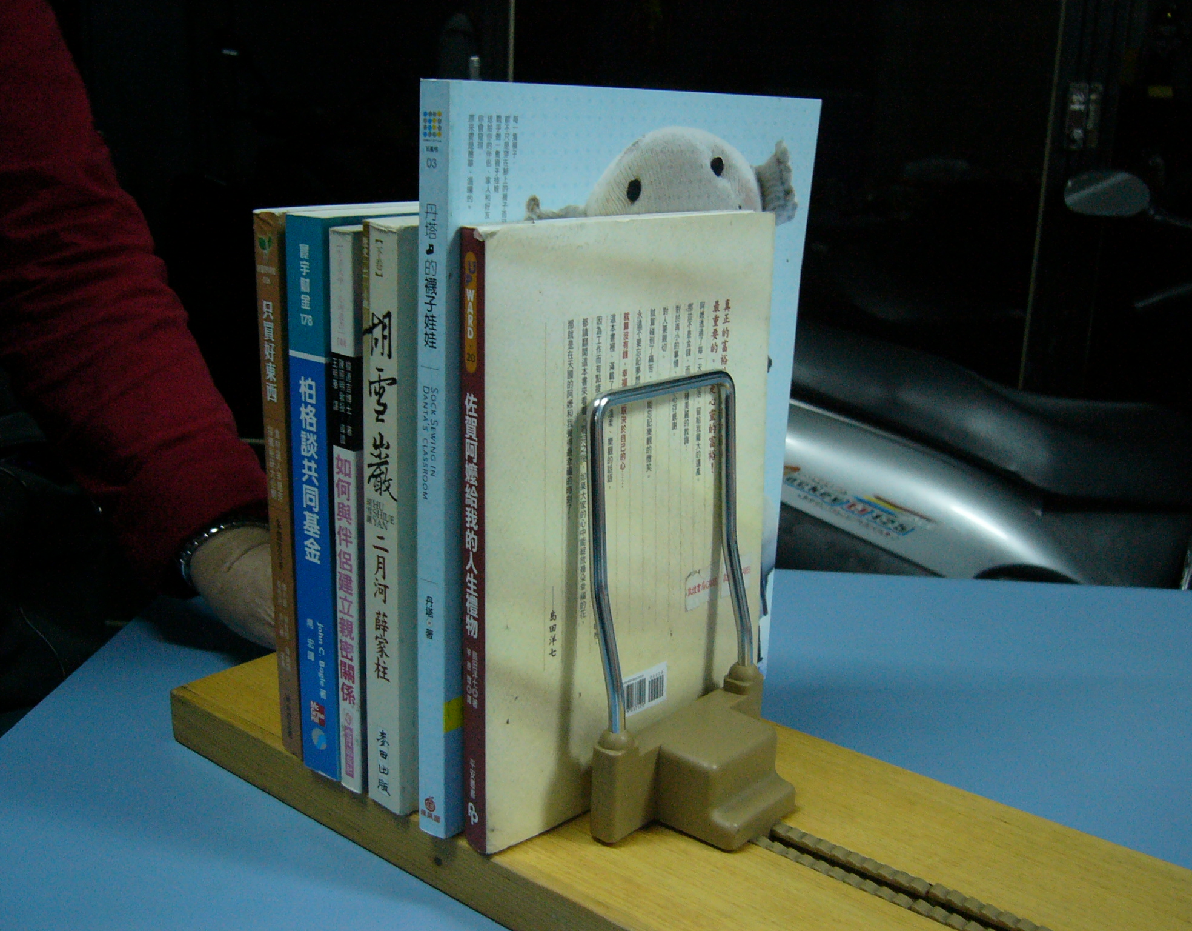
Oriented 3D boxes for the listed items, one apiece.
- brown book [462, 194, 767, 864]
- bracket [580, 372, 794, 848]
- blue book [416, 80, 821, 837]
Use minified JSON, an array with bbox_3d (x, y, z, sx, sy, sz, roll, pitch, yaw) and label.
[{"bbox_3d":[0.012,0.018,0.457,0.013,0.211,0.145,15,20,43],"label":"brown book"},{"bbox_3d":[0.045,0.049,0.449,0.053,0.156,0.105,13,19,39],"label":"bracket"},{"bbox_3d":[0.012,-0.008,0.472,0.014,0.255,0.186,18,22,42],"label":"blue book"}]

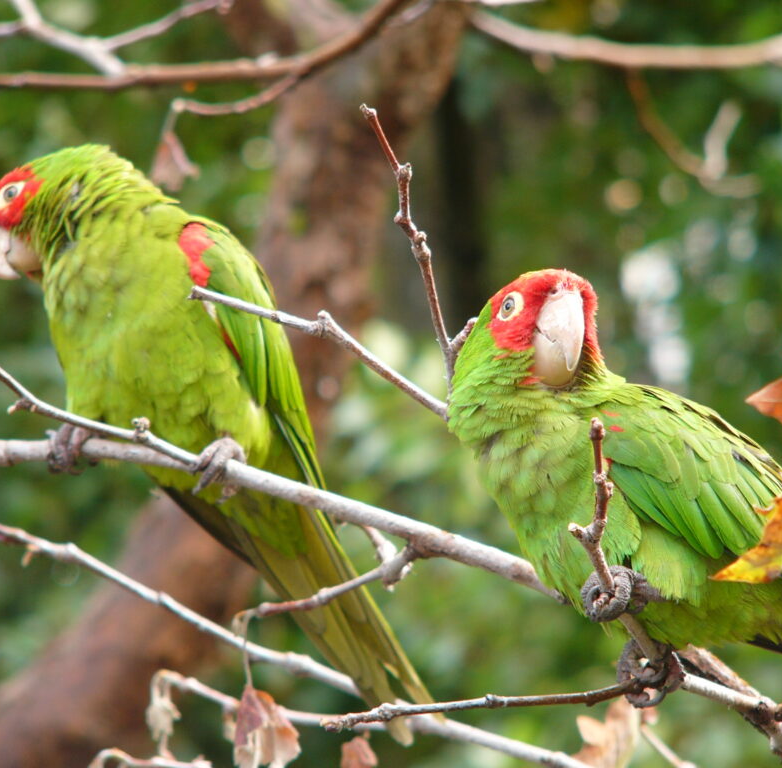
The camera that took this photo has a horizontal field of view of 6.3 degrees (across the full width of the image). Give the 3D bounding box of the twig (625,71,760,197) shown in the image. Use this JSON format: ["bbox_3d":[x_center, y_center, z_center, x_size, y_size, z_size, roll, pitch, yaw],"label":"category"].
[{"bbox_3d":[0.149,-0.123,3.500,0.066,0.062,0.030,0,-5,0],"label":"twig"}]

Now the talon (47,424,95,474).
[{"bbox_3d":[-0.126,0.025,2.780,0.023,0.020,0.019,5,-7,-43],"label":"talon"}]

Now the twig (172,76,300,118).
[{"bbox_3d":[-0.067,-0.123,3.050,0.056,0.013,0.015,-12,0,0],"label":"twig"}]

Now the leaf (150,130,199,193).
[{"bbox_3d":[-0.093,-0.096,3.050,0.021,0.027,0.014,1,-5,-6],"label":"leaf"}]

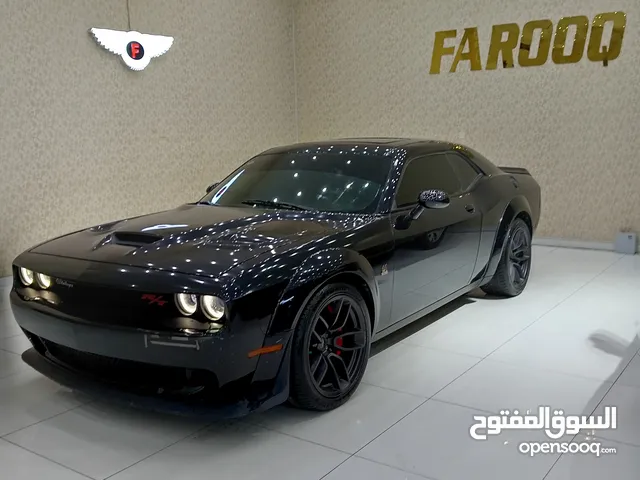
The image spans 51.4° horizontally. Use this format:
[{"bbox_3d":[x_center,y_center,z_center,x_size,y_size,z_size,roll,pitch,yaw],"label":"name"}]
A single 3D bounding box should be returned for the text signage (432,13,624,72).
[{"bbox_3d":[2.432,-2.332,8.088,2.386,0.581,0.050,5,12,35],"label":"text signage"}]

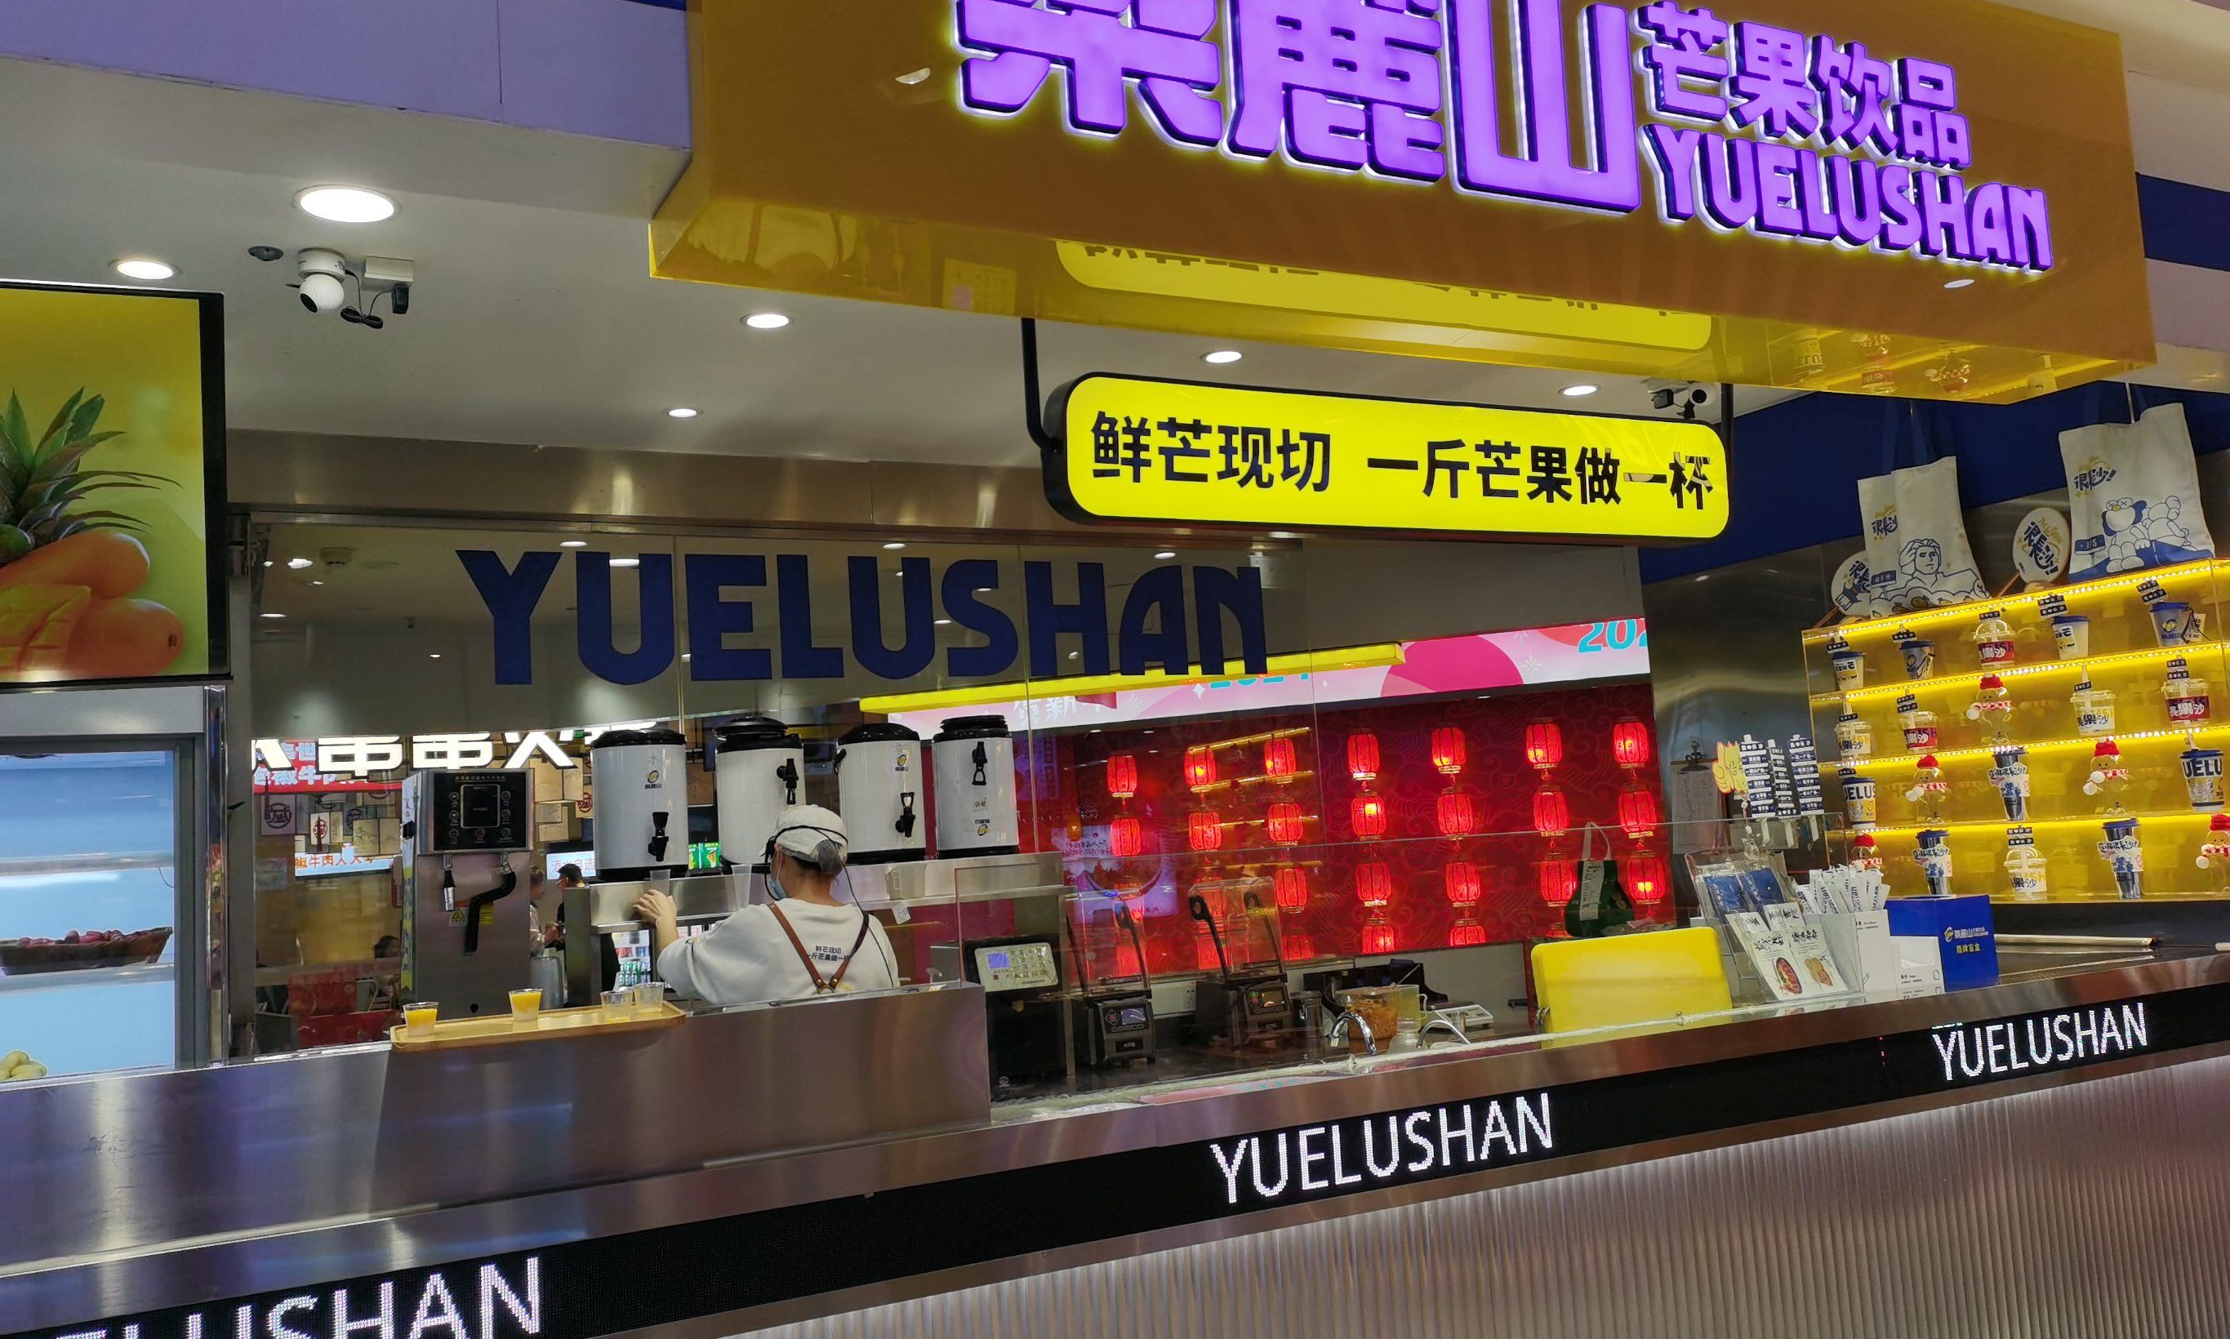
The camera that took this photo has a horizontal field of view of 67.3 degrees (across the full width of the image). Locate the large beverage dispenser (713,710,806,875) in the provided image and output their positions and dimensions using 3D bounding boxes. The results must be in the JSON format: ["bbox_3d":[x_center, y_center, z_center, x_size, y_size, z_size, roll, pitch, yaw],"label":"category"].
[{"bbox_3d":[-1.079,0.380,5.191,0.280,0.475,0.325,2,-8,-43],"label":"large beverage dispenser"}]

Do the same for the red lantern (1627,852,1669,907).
[{"bbox_3d":[3.306,1.302,10.388,0.240,0.345,0.240,-6,-6,19],"label":"red lantern"}]

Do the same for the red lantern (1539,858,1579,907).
[{"bbox_3d":[2.642,1.264,10.000,0.210,0.290,0.210,-7,-7,29],"label":"red lantern"}]

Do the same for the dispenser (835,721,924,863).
[{"bbox_3d":[-0.730,0.392,5.370,0.280,0.435,0.325,1,-8,-36],"label":"dispenser"}]

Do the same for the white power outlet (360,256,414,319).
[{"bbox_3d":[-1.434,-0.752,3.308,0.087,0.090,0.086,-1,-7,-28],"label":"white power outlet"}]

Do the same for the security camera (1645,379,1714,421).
[{"bbox_3d":[1.735,-0.870,5.155,0.200,0.130,0.110,-6,-6,19],"label":"security camera"}]

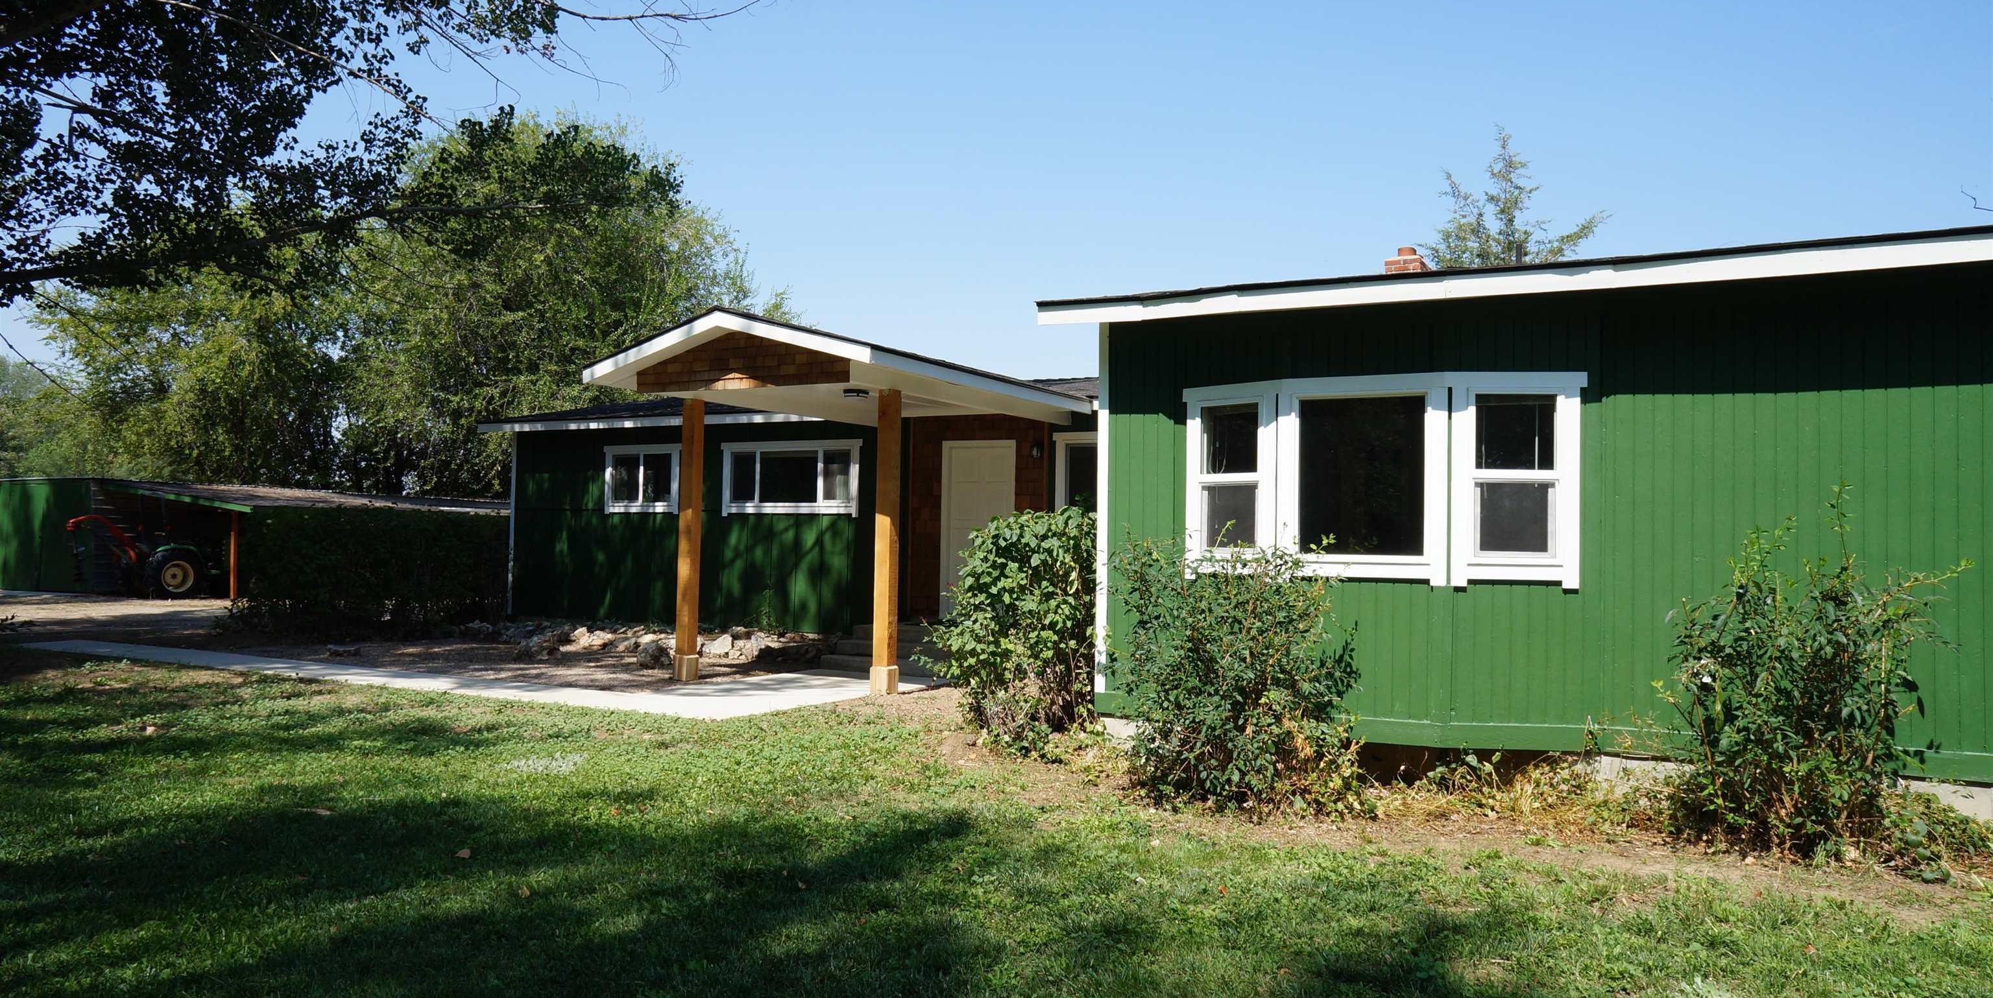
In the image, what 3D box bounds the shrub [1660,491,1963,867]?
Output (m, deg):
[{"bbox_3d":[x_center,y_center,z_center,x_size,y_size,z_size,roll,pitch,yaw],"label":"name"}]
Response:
[{"bbox_3d":[3.990,0.818,6.570,1.250,1.650,1.120,0,-2,28],"label":"shrub"}]

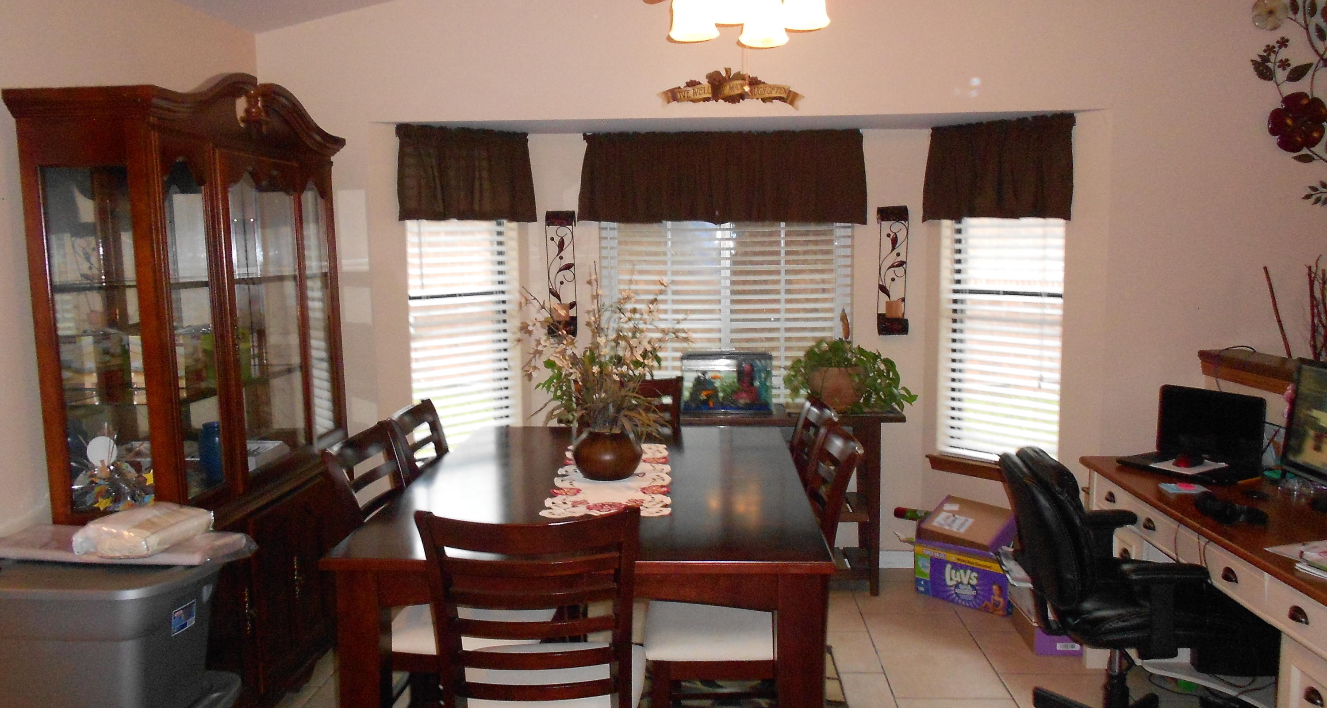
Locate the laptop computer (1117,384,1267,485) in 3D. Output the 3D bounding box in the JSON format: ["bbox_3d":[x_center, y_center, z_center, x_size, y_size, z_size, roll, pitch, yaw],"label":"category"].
[{"bbox_3d":[2.028,0.319,3.846,0.275,0.290,0.420,-5,8,-31],"label":"laptop computer"}]

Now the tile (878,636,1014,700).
[{"bbox_3d":[1.026,1.191,3.691,0.406,0.012,0.406,0,6,3],"label":"tile"}]

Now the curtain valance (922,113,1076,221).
[{"bbox_3d":[1.481,-0.814,4.443,0.694,0.437,0.091,5,8,42],"label":"curtain valance"}]

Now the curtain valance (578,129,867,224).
[{"bbox_3d":[0.268,-0.815,4.607,1.335,0.430,0.090,0,7,3],"label":"curtain valance"}]

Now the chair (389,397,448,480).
[{"bbox_3d":[-0.580,0.704,3.413,0.530,1.050,0.460,0,7,3],"label":"chair"}]

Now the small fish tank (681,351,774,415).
[{"bbox_3d":[0.288,0.123,4.535,0.405,0.275,0.215,0,7,3],"label":"small fish tank"}]

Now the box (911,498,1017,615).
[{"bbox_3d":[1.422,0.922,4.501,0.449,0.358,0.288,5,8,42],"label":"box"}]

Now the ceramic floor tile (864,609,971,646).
[{"bbox_3d":[1.050,1.151,4.100,0.406,0.012,0.406,0,6,3],"label":"ceramic floor tile"}]

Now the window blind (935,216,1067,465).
[{"bbox_3d":[1.518,-0.237,4.441,0.060,1.400,0.580,-7,9,-42],"label":"window blind"}]

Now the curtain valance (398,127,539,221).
[{"bbox_3d":[-0.895,-0.817,4.574,0.679,0.414,0.091,-4,7,-35],"label":"curtain valance"}]

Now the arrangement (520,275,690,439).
[{"bbox_3d":[-0.166,0.004,2.942,0.480,0.470,0.410,0,7,3],"label":"arrangement"}]

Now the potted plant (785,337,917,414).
[{"bbox_3d":[0.865,0.101,4.605,0.614,0.360,0.474,0,6,3],"label":"potted plant"}]

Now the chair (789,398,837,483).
[{"bbox_3d":[0.273,0.701,3.348,0.530,1.050,0.460,-1,7,-2],"label":"chair"}]

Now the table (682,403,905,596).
[{"bbox_3d":[0.307,0.667,4.590,1.515,0.820,0.370,0,7,3],"label":"table"}]

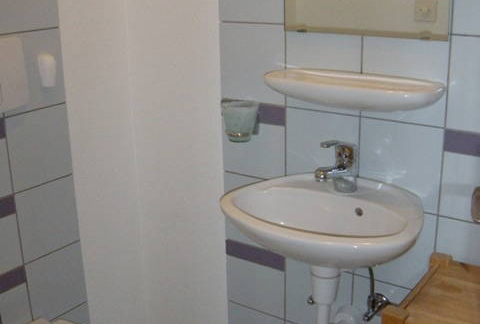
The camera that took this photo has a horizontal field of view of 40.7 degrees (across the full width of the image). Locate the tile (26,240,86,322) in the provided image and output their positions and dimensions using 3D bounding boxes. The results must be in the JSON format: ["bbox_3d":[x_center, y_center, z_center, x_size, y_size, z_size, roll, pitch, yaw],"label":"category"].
[{"bbox_3d":[-0.508,0.345,1.801,0.012,0.198,0.198,11,21,33],"label":"tile"}]

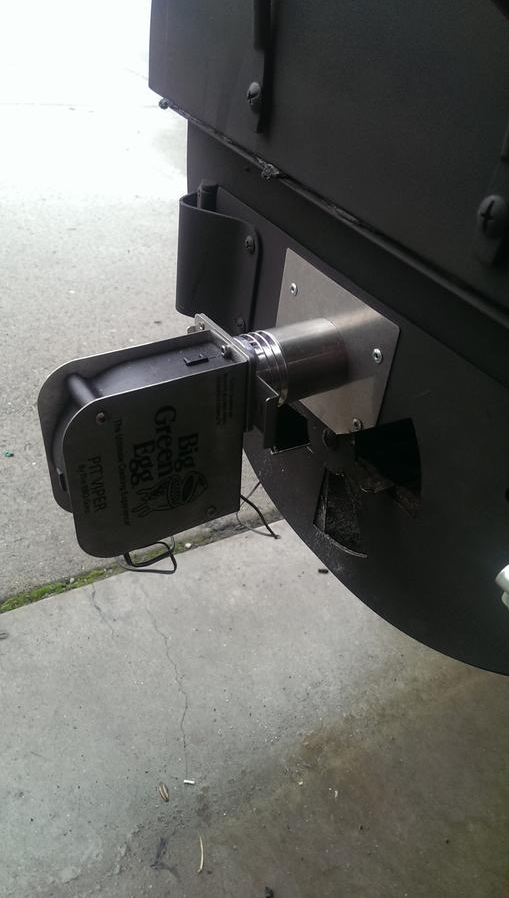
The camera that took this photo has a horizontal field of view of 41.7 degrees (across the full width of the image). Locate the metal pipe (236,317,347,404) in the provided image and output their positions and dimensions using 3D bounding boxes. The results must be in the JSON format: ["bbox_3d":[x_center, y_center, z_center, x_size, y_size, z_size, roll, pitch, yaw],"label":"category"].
[{"bbox_3d":[0.015,-0.043,0.341,0.053,0.038,0.038,-17,43,-25],"label":"metal pipe"}]

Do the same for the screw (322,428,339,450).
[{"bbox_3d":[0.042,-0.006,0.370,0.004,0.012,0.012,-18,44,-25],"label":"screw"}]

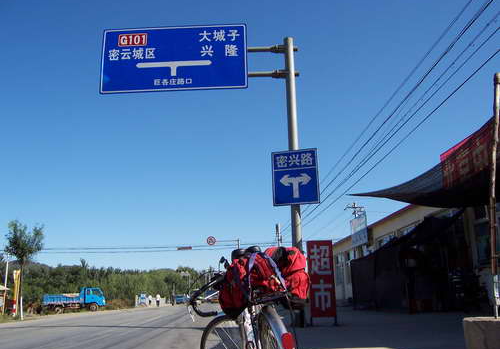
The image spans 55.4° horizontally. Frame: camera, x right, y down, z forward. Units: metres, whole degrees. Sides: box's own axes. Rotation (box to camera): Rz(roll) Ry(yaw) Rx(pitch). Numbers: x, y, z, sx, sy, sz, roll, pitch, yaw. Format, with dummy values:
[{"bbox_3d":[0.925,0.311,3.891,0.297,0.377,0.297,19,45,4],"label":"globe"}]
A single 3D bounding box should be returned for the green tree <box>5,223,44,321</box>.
[{"bbox_3d":[-12.063,5.055,25.500,2.100,5.150,2.100,-2,-14,0],"label":"green tree"}]

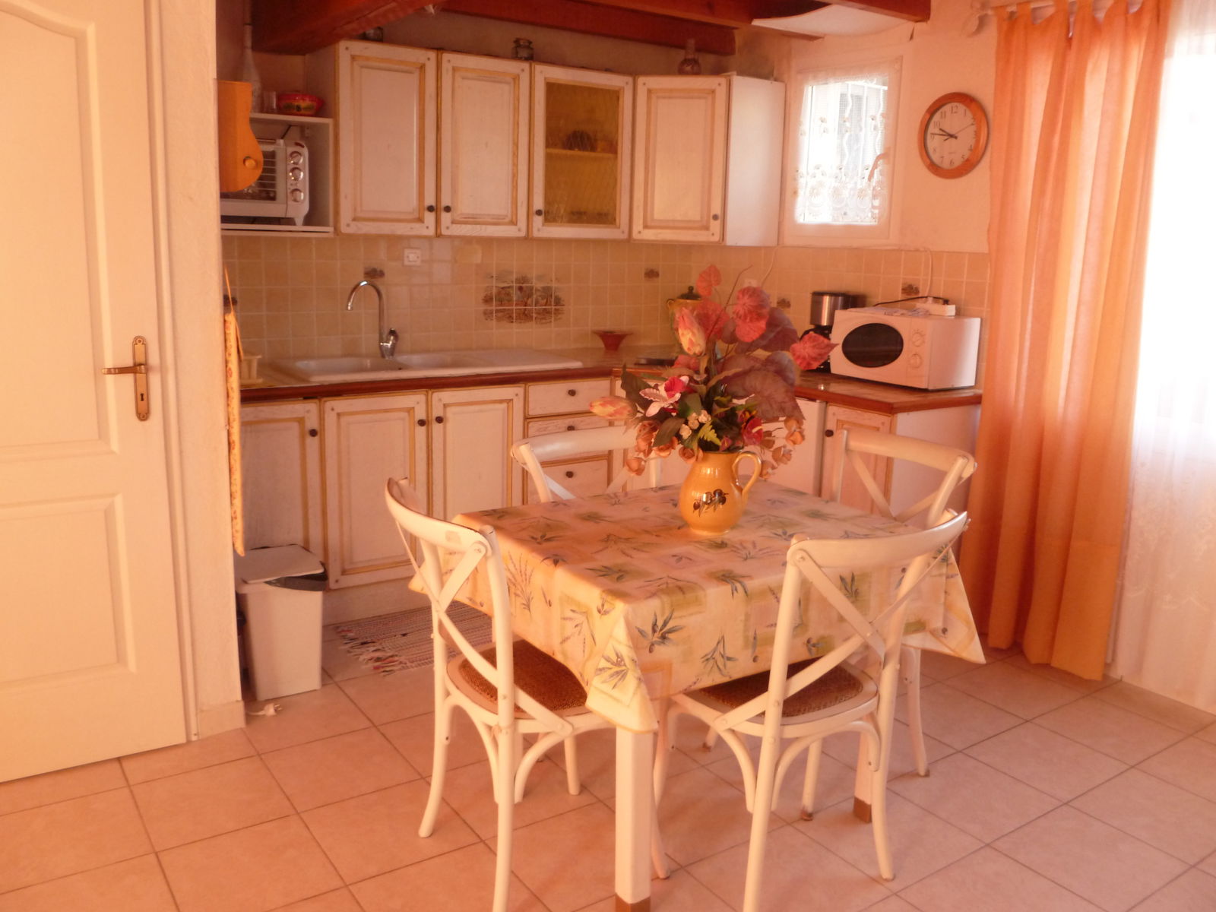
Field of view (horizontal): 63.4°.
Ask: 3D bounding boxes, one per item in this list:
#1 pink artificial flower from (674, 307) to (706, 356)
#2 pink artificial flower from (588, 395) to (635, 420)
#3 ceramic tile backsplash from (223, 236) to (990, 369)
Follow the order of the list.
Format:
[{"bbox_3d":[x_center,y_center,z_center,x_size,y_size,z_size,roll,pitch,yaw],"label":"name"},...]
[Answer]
[{"bbox_3d":[0.181,-0.275,2.173,0.055,0.108,0.055,-21,0,10],"label":"pink artificial flower"},{"bbox_3d":[0.009,-0.111,2.258,0.106,0.054,0.054,5,12,0],"label":"pink artificial flower"},{"bbox_3d":[-0.152,-0.531,3.567,2.557,0.513,1.780,-6,14,-33],"label":"ceramic tile backsplash"}]

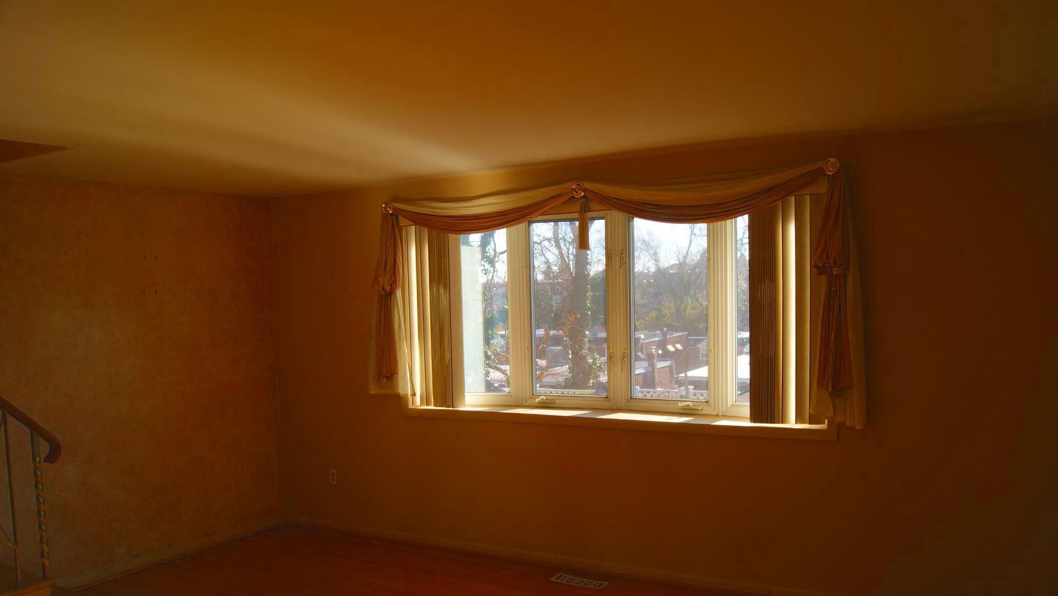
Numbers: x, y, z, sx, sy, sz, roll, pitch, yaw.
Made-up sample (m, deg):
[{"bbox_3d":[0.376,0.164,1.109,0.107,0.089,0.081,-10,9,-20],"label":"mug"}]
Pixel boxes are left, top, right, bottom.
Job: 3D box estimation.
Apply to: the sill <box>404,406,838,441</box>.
[{"bbox_3d":[0.456,0.750,4.948,2.780,0.064,0.320,-1,1,27],"label":"sill"}]

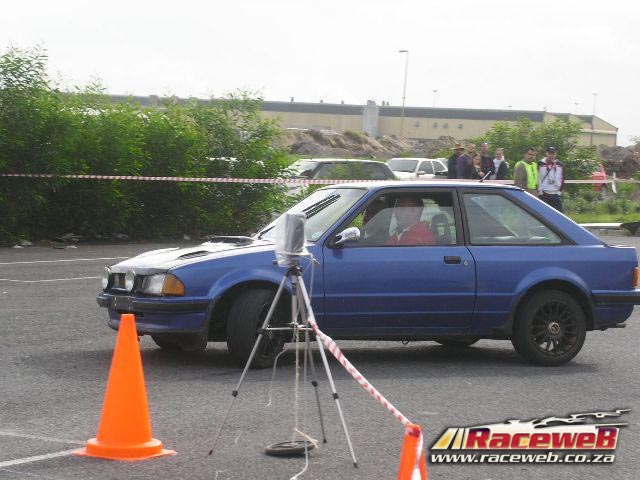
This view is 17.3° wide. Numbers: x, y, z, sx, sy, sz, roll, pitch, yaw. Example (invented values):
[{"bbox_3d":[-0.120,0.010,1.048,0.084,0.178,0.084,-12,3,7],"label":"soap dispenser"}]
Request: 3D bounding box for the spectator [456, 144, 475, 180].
[{"bbox_3d":[3.136,-1.162,45.488,0.500,1.780,0.330,0,3,-33],"label":"spectator"}]

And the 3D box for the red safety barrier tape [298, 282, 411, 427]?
[{"bbox_3d":[0.154,0.541,10.334,0.090,0.566,1.528,1,3,-21],"label":"red safety barrier tape"}]

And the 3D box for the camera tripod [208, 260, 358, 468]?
[{"bbox_3d":[-0.175,0.609,11.172,0.777,1.035,0.893,2,3,0],"label":"camera tripod"}]

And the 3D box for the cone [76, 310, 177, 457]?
[{"bbox_3d":[-1.002,0.745,10.939,0.390,0.725,0.390,4,3,40],"label":"cone"}]

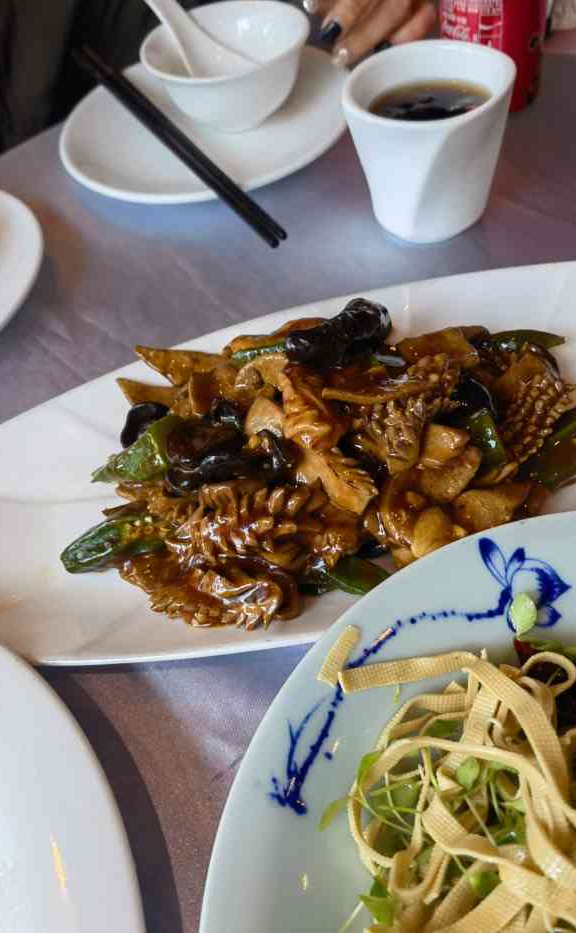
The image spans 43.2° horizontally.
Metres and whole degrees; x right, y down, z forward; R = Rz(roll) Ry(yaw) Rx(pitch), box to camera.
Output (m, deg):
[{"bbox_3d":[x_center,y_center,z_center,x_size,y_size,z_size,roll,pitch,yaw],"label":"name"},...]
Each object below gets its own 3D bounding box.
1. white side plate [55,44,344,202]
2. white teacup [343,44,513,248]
[{"bbox_3d":[-0.046,-0.203,0.438,0.177,0.022,0.177,-14,54,0],"label":"white side plate"},{"bbox_3d":[0.068,-0.155,0.356,0.076,0.068,0.076,-5,55,6],"label":"white teacup"}]

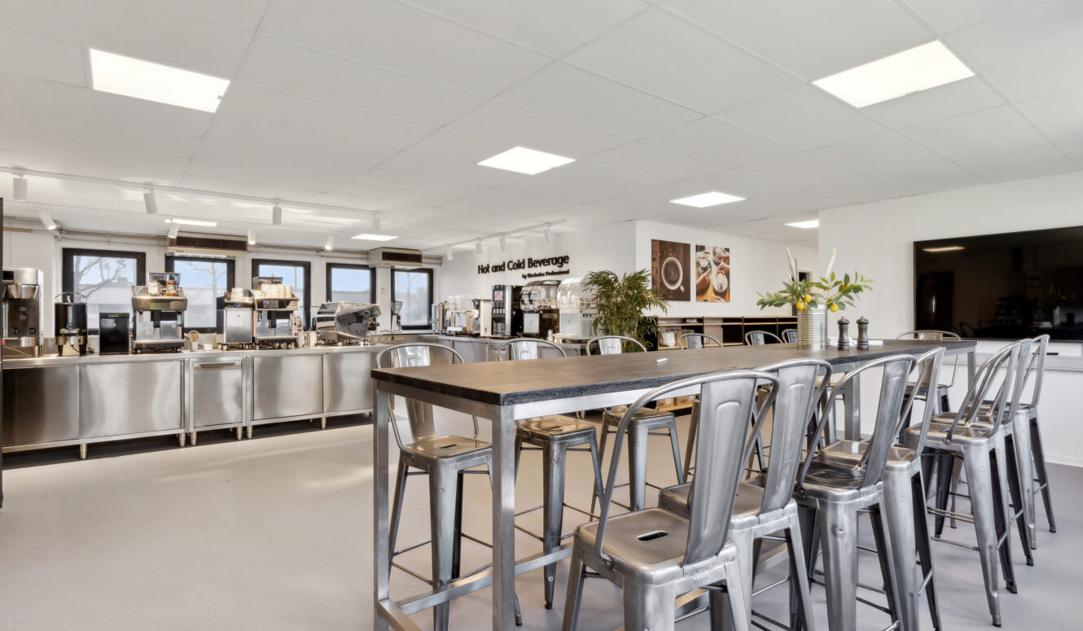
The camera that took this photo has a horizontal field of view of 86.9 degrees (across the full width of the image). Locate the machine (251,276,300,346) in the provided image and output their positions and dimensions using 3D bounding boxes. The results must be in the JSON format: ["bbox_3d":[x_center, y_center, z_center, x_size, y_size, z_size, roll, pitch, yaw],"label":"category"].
[{"bbox_3d":[-3.084,-0.025,6.507,0.450,0.812,0.560,0,0,-39],"label":"machine"}]

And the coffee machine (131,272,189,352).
[{"bbox_3d":[-3.989,-0.040,5.967,0.465,0.835,0.560,0,0,-38],"label":"coffee machine"}]

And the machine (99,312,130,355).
[{"bbox_3d":[-4.081,0.175,5.466,0.226,0.396,0.410,0,0,-38],"label":"machine"}]

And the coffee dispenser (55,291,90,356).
[{"bbox_3d":[-4.283,0.079,5.208,0.250,0.584,0.310,0,0,-38],"label":"coffee dispenser"}]

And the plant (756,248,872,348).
[{"bbox_3d":[1.460,-0.096,3.080,0.590,0.540,0.500,0,0,25],"label":"plant"}]

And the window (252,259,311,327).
[{"bbox_3d":[-4.282,-0.302,9.428,0.920,1.170,0.120,0,0,-39],"label":"window"}]

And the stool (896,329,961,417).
[{"bbox_3d":[2.847,0.700,4.265,0.450,1.160,0.430,0,0,-44],"label":"stool"}]

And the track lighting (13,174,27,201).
[{"bbox_3d":[-4.442,-1.090,4.871,0.095,0.227,0.100,0,0,-38],"label":"track lighting"}]

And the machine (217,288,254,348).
[{"bbox_3d":[-3.458,0.056,6.453,0.295,0.645,0.480,0,0,-38],"label":"machine"}]

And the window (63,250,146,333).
[{"bbox_3d":[-6.261,-0.342,8.217,0.940,1.190,0.100,0,0,-38],"label":"window"}]

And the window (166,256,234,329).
[{"bbox_3d":[-5.325,-0.316,8.944,0.940,1.190,0.100,0,0,-38],"label":"window"}]

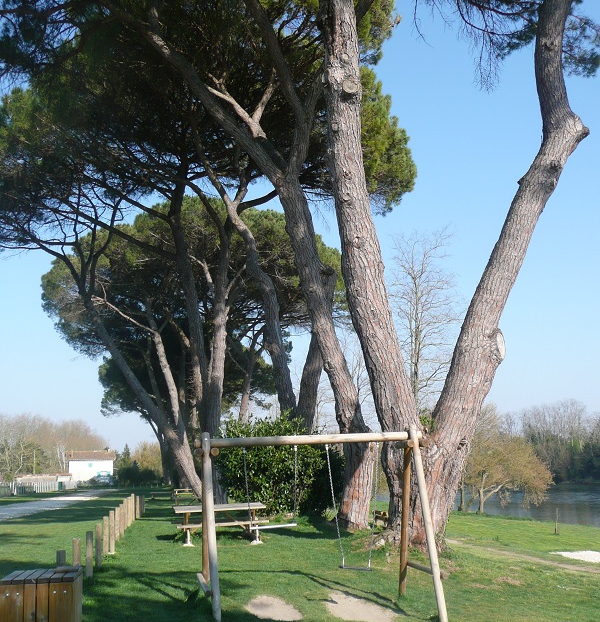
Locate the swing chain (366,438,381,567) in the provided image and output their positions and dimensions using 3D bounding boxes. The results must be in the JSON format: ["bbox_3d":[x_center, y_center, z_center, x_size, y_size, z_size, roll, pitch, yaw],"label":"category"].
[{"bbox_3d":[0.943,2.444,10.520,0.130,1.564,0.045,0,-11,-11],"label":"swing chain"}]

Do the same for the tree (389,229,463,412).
[{"bbox_3d":[6.343,2.562,42.333,4.200,14.307,4.200,-2,-11,0],"label":"tree"}]

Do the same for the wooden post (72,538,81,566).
[{"bbox_3d":[-3.021,3.441,11.232,0.105,0.730,0.105,-1,-11,-9],"label":"wooden post"}]

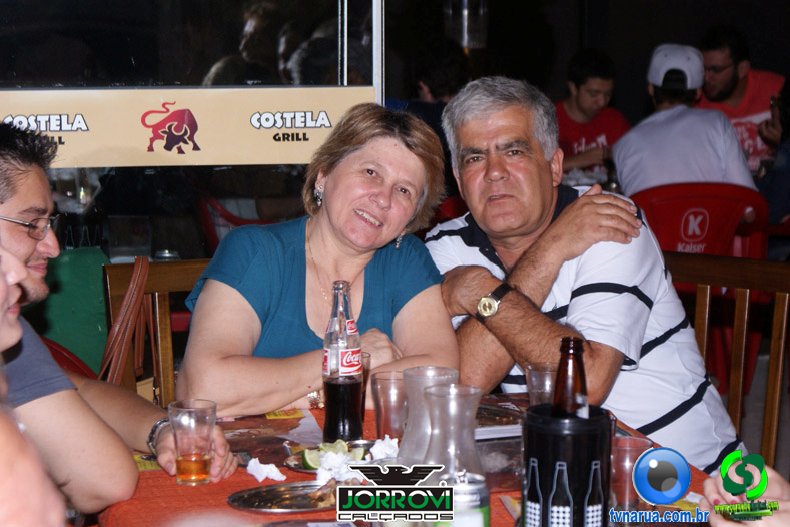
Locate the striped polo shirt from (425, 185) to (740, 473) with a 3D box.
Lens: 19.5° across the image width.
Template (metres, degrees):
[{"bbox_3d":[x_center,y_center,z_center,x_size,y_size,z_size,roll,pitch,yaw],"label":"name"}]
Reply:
[{"bbox_3d":[0.326,0.170,3.879,0.460,0.560,0.340,-6,9,28],"label":"striped polo shirt"}]

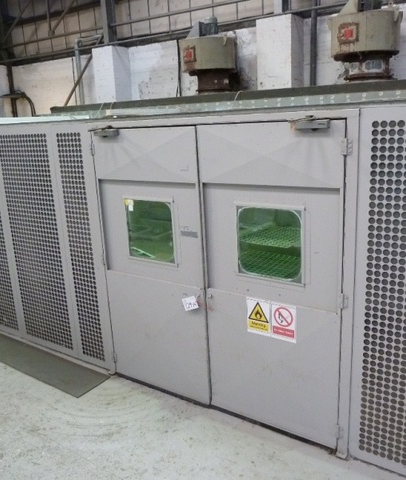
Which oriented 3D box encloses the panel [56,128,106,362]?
[{"bbox_3d":[-0.888,0.084,3.428,0.257,1.731,0.030,7,17,34],"label":"panel"}]

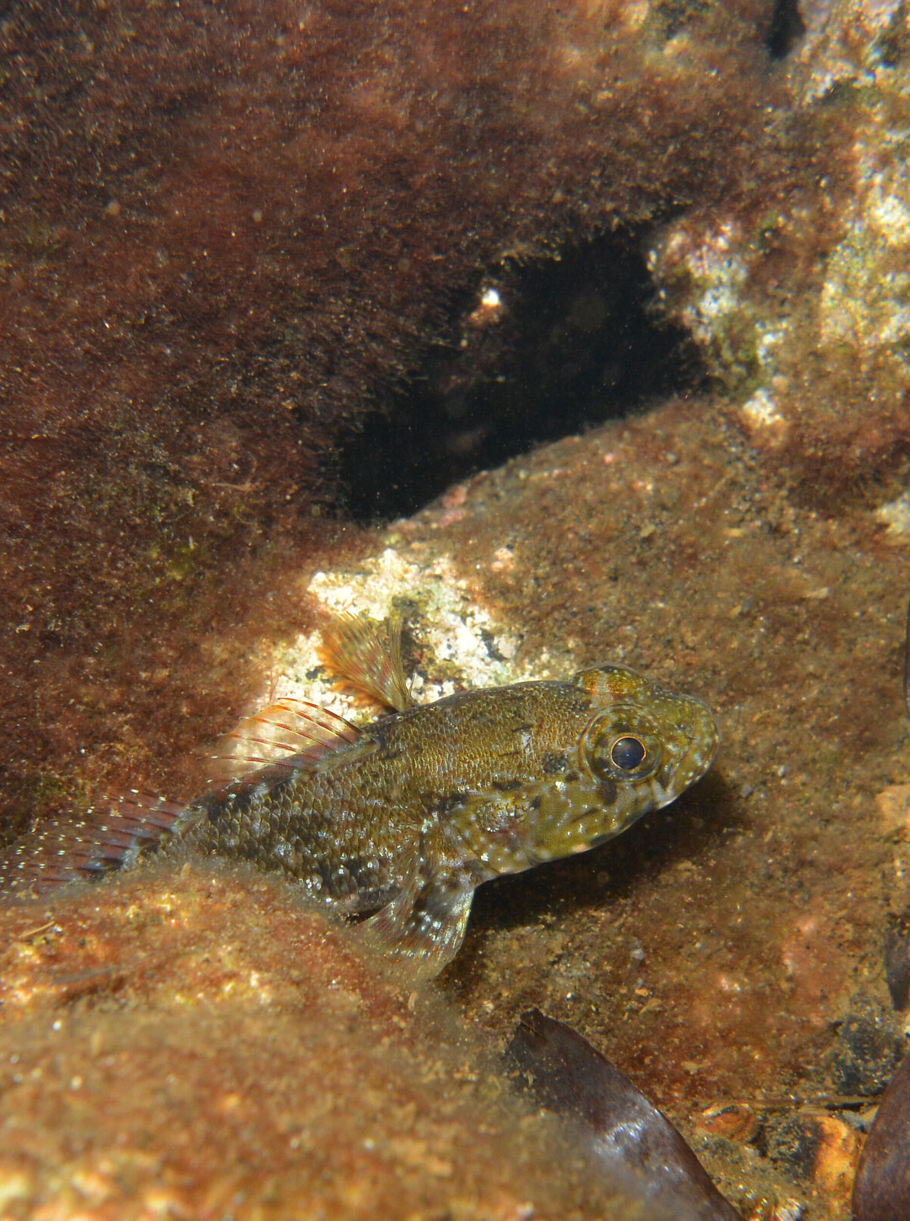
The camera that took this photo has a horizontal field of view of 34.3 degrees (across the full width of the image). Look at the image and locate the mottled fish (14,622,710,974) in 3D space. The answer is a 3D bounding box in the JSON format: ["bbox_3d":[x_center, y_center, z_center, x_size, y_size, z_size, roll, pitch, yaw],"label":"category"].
[{"bbox_3d":[-0.017,0.025,0.162,0.098,0.027,0.033,-17,42,7],"label":"mottled fish"}]

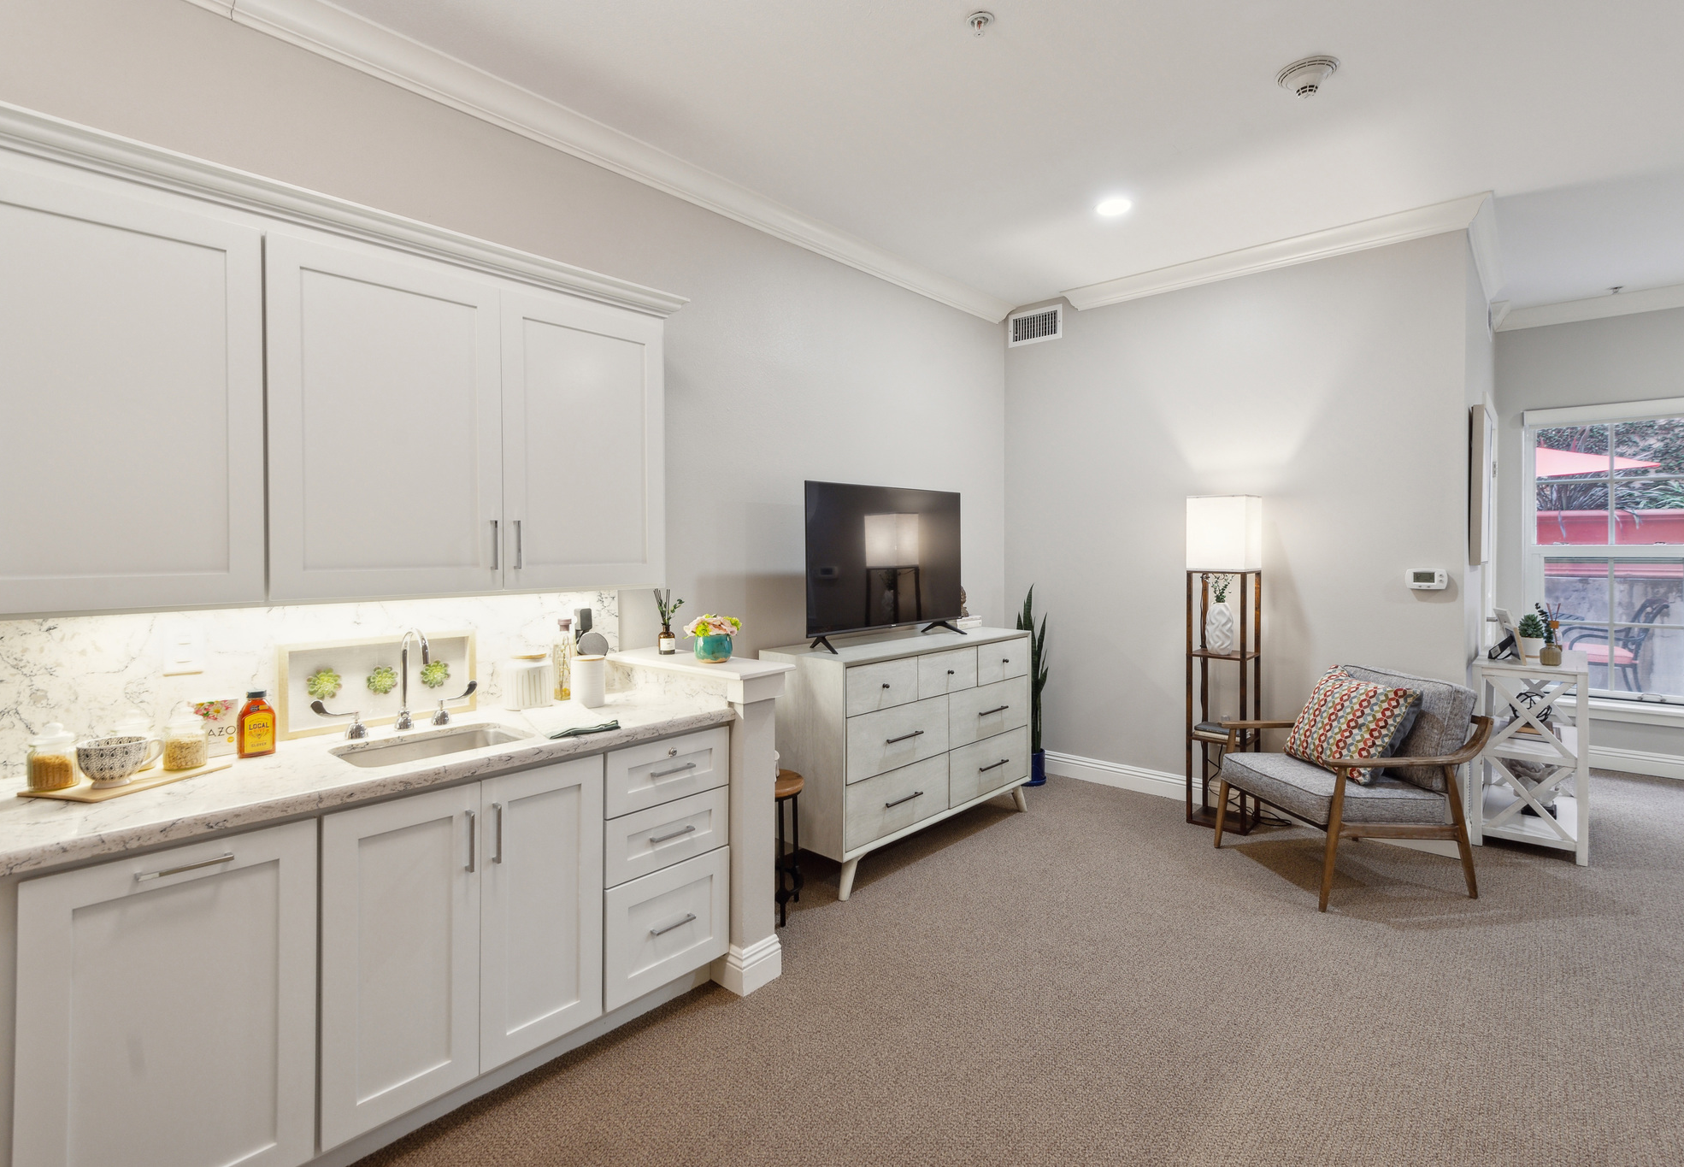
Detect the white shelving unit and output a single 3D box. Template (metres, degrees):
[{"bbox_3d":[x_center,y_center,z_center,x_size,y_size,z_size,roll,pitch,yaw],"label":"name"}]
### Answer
[{"bbox_3d":[3.305,0.767,3.726,0.384,0.820,0.864,2,2,42],"label":"white shelving unit"}]

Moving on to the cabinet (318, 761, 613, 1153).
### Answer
[{"bbox_3d":[-1.062,0.795,2.016,0.600,0.700,0.630,2,3,42],"label":"cabinet"}]

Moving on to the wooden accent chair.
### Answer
[{"bbox_3d":[2.120,0.794,3.253,0.823,0.811,0.660,0,2,-9],"label":"wooden accent chair"}]

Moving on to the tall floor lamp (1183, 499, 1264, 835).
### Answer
[{"bbox_3d":[1.878,0.379,3.821,0.262,1.590,0.262,2,3,42],"label":"tall floor lamp"}]

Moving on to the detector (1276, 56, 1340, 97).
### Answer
[{"bbox_3d":[1.442,-1.548,2.406,0.168,0.072,0.168,2,2,43],"label":"detector"}]

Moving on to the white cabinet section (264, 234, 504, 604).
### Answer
[{"bbox_3d":[-1.234,-0.389,2.059,0.314,0.829,0.534,2,2,42],"label":"white cabinet section"}]

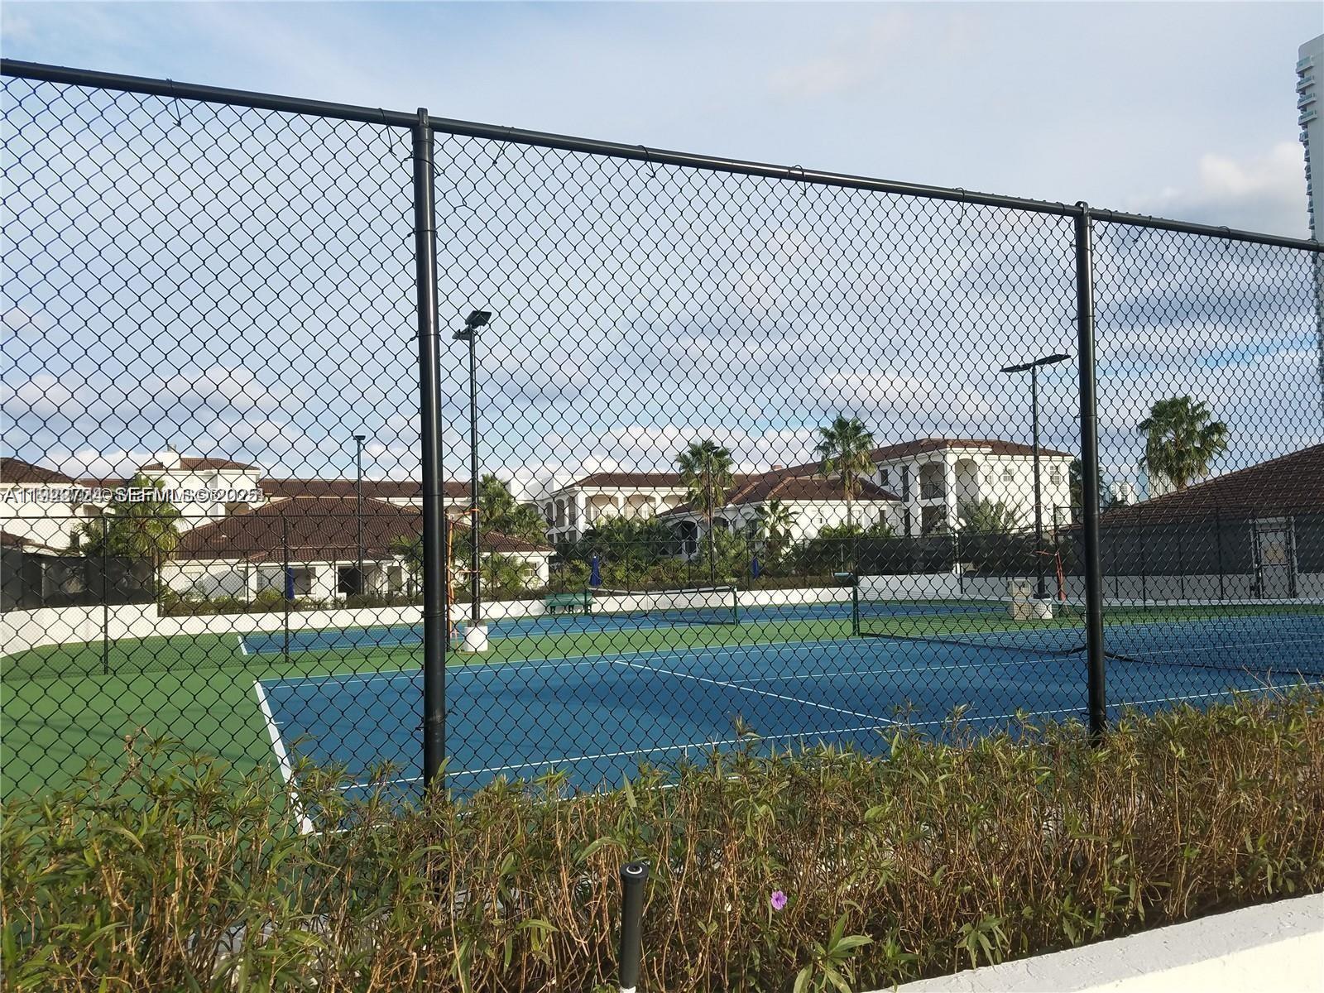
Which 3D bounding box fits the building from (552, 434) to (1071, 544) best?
[{"bbox_3d":[9.911,2.723,94.051,35.000,11.600,38.000,0,-5,-23],"label":"building"}]

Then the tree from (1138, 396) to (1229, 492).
[{"bbox_3d":[25.256,-0.351,47.831,4.400,8.900,4.400,0,-5,-23],"label":"tree"}]

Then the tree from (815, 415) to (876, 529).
[{"bbox_3d":[9.081,0.313,48.437,3.000,8.400,3.000,0,-5,-23],"label":"tree"}]

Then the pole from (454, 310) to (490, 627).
[{"bbox_3d":[-4.016,-0.531,21.196,0.420,6.550,2.000,0,-5,-23],"label":"pole"}]

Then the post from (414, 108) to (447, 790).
[{"bbox_3d":[-0.794,0.167,3.428,0.080,3.060,0.080,0,-5,-23],"label":"post"}]

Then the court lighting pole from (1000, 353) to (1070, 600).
[{"bbox_3d":[10.390,-0.505,27.396,0.420,6.650,2.250,0,-5,-23],"label":"court lighting pole"}]

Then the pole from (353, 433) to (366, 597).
[{"bbox_3d":[-11.594,0.956,38.179,0.420,6.650,1.800,0,-5,-23],"label":"pole"}]

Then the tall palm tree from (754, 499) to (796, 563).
[{"bbox_3d":[5.370,2.270,46.957,2.000,4.300,2.000,0,-5,-23],"label":"tall palm tree"}]

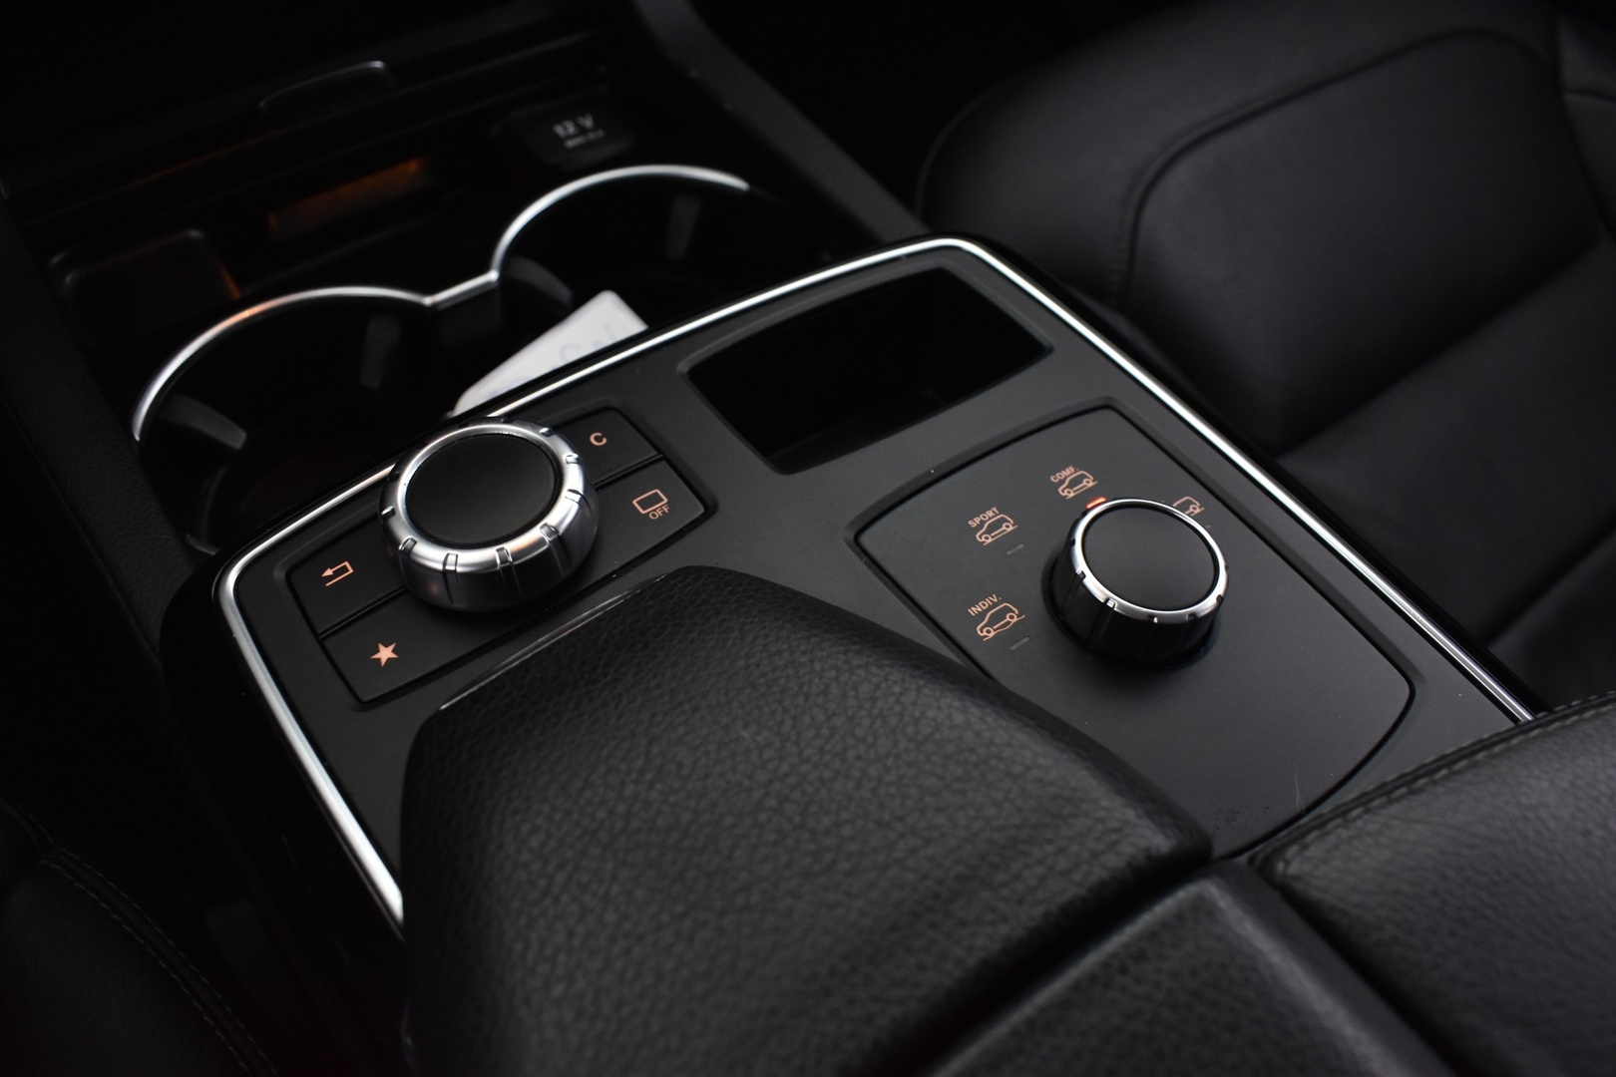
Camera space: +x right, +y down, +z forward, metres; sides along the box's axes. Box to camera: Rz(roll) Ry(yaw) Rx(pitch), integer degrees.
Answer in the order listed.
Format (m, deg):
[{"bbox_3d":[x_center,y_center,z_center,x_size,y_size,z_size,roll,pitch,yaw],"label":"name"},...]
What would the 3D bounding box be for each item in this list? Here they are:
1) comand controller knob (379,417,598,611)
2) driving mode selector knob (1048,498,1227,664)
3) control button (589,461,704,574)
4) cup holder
[{"bbox_3d":[-0.069,-0.007,0.261,0.046,0.017,0.046,2,51,-3],"label":"comand controller knob"},{"bbox_3d":[0.071,0.008,0.260,0.035,0.018,0.035,2,51,-3],"label":"driving mode selector knob"},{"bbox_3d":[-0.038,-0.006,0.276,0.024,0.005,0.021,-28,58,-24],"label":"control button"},{"bbox_3d":[-0.087,-0.039,0.354,0.195,0.058,0.094,-28,62,-24],"label":"cup holder"}]

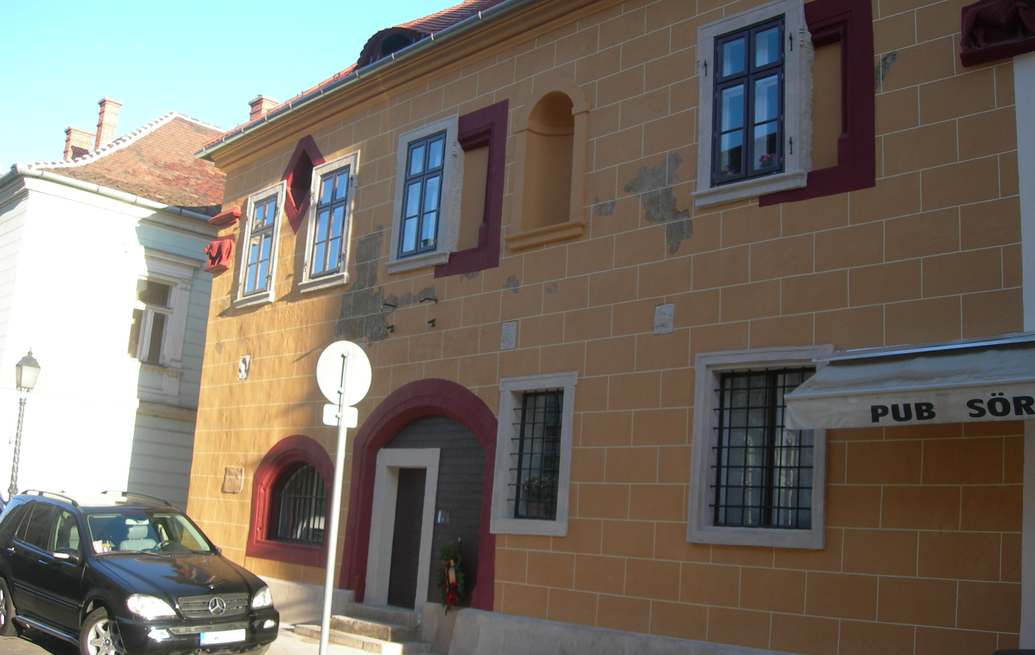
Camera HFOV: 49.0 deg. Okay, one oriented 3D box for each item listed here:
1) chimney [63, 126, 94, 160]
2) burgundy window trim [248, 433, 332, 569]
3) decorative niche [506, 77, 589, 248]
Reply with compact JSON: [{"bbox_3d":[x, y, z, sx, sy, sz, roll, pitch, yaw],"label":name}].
[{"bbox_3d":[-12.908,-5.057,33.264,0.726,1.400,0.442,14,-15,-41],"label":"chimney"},{"bbox_3d":[-3.562,2.810,18.560,0.330,2.090,2.470,14,-15,-41],"label":"burgundy window trim"},{"bbox_3d":[0.517,-2.229,15.444,0.500,2.290,1.450,14,-15,-41],"label":"decorative niche"}]

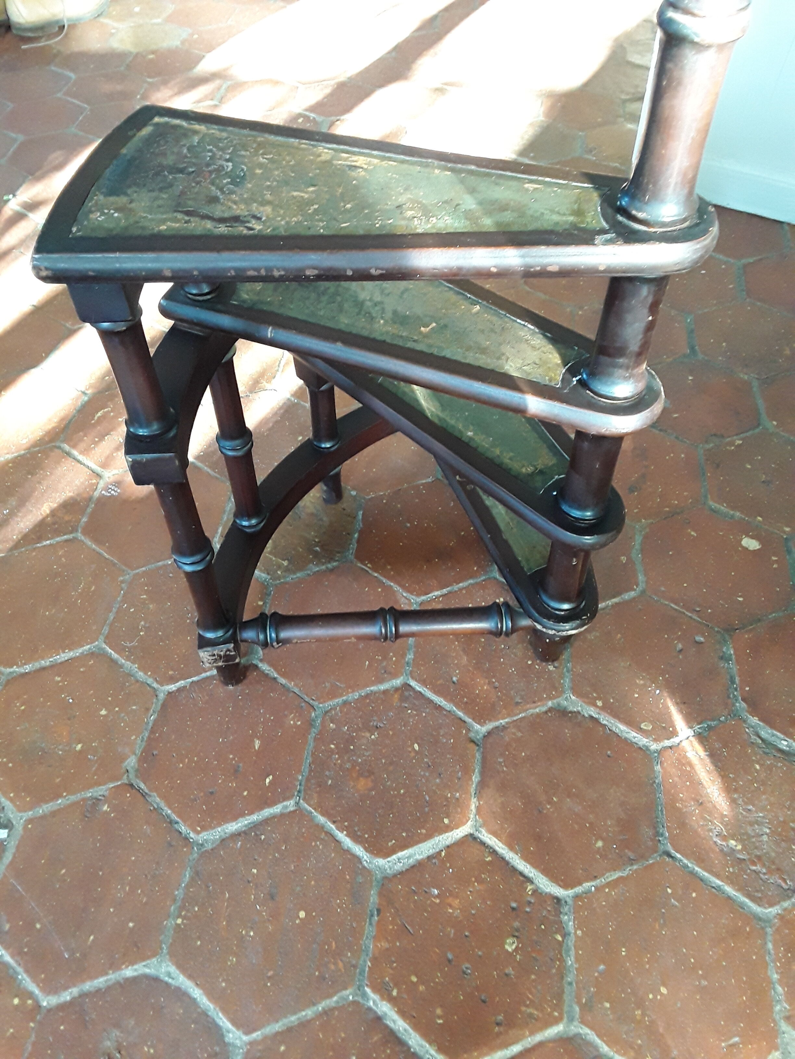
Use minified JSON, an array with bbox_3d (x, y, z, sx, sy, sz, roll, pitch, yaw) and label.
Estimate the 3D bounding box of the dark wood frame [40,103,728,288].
[{"bbox_3d":[-0.009,-0.229,0.567,0.431,0.028,0.205,3,50,4],"label":"dark wood frame"}]

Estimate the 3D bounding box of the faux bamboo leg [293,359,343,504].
[{"bbox_3d":[-0.088,-0.110,0.998,0.043,0.214,0.043,-1,50,1],"label":"faux bamboo leg"}]

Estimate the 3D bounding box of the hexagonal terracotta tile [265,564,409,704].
[{"bbox_3d":[-0.070,0.122,0.954,0.168,0.018,0.194,5,50,6],"label":"hexagonal terracotta tile"}]

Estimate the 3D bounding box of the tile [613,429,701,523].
[{"bbox_3d":[0.322,-0.078,1.113,0.168,0.018,0.194,5,50,6],"label":"tile"}]

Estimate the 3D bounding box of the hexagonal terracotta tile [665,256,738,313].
[{"bbox_3d":[0.469,-0.405,1.359,0.161,0.015,0.186,6,51,6],"label":"hexagonal terracotta tile"}]

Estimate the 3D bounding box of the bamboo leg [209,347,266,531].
[{"bbox_3d":[-0.158,-0.086,0.841,0.035,0.236,0.035,-1,50,1],"label":"bamboo leg"}]

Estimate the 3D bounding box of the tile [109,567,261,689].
[{"bbox_3d":[-0.240,0.109,0.945,0.157,0.015,0.182,6,51,6],"label":"tile"}]

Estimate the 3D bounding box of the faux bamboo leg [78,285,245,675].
[{"bbox_3d":[-0.182,0.007,0.710,0.042,0.475,0.042,-4,50,-2],"label":"faux bamboo leg"}]

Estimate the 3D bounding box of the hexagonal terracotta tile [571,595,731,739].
[{"bbox_3d":[0.280,0.155,0.918,0.168,0.018,0.194,5,50,6],"label":"hexagonal terracotta tile"}]

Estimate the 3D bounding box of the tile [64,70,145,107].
[{"bbox_3d":[-0.658,-0.991,1.868,0.160,0.015,0.185,6,51,6],"label":"tile"}]

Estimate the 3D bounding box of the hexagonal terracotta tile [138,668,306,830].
[{"bbox_3d":[-0.174,0.225,0.847,0.159,0.015,0.183,6,51,6],"label":"hexagonal terracotta tile"}]

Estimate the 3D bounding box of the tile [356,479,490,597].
[{"bbox_3d":[0.034,0.011,1.021,0.160,0.015,0.185,6,51,6],"label":"tile"}]

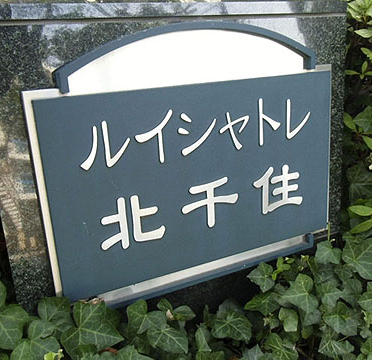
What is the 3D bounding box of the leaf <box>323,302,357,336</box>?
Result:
[{"bbox_3d":[0.309,0.281,0.670,0.064,0.016,0.068,-4,57,5],"label":"leaf"}]

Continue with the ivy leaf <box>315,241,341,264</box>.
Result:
[{"bbox_3d":[0.287,0.146,0.671,0.057,0.053,0.014,-5,-7,3],"label":"ivy leaf"}]

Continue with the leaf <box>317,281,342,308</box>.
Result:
[{"bbox_3d":[0.296,0.235,0.682,0.052,0.060,0.015,-5,-11,2],"label":"leaf"}]

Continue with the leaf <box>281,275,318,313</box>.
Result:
[{"bbox_3d":[0.216,0.214,0.628,0.071,0.075,0.019,-5,-11,0],"label":"leaf"}]

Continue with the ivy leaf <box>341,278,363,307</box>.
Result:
[{"bbox_3d":[0.351,0.238,0.705,0.046,0.059,0.013,-4,-28,7],"label":"ivy leaf"}]

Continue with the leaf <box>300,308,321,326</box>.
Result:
[{"bbox_3d":[0.246,0.272,0.658,0.043,0.044,0.012,-5,-13,0],"label":"leaf"}]

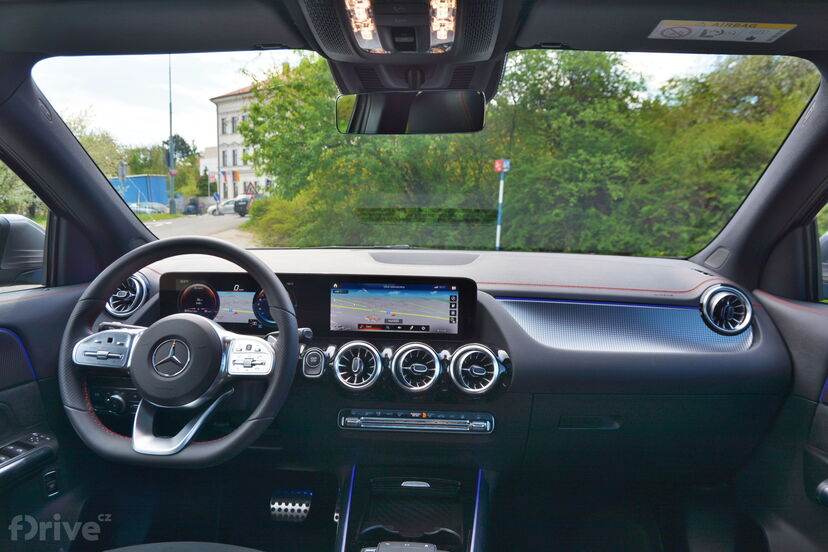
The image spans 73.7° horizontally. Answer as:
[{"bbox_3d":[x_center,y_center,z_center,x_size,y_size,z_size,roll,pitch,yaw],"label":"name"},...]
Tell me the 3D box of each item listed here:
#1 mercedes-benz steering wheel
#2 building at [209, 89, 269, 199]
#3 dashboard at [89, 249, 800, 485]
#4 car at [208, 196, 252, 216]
[{"bbox_3d":[-0.357,0.111,0.853,0.370,0.357,0.090,2,-16,4],"label":"mercedes-benz steering wheel"},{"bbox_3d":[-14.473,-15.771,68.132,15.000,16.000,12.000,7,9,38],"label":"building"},{"bbox_3d":[0.019,0.140,1.208,1.320,0.375,0.480,2,7,4],"label":"dashboard"},{"bbox_3d":[-15.074,-5.794,46.786,4.250,1.480,1.780,1,7,-5],"label":"car"}]

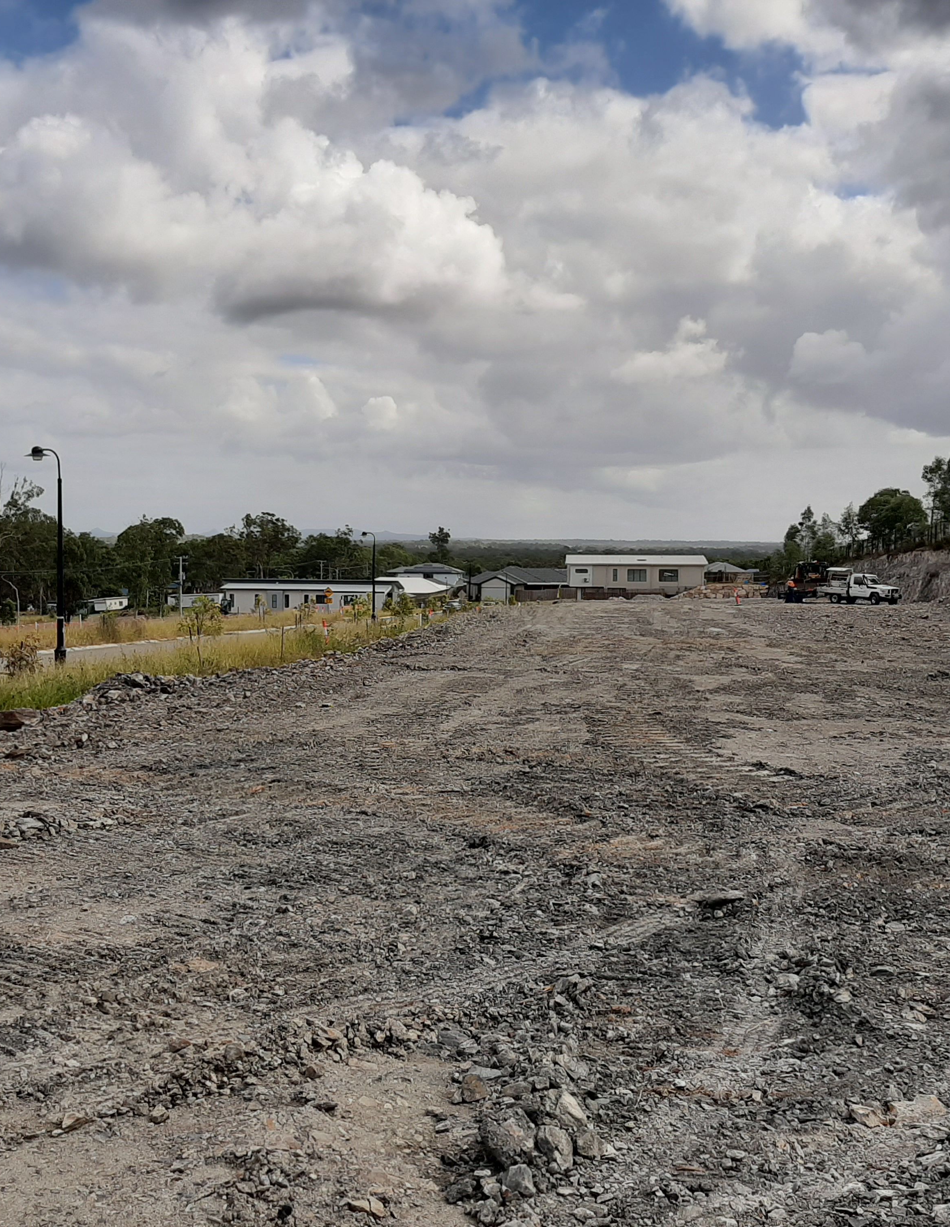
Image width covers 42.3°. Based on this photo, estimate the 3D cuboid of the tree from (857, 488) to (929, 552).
[{"bbox_3d":[32.110,-7.164,95.000,5.200,5.000,5.200,0,3,0],"label":"tree"}]

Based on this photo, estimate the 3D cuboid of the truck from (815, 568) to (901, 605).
[{"bbox_3d":[24.283,-1.744,78.000,1.850,2.250,5.200,-2,4,-38],"label":"truck"}]

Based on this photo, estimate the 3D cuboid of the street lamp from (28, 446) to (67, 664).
[{"bbox_3d":[-10.704,-1.447,30.700,1.000,5.400,0.600,1,3,5],"label":"street lamp"}]

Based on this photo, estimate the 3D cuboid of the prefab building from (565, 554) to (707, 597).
[{"bbox_3d":[17.878,-4.385,138.000,15.400,4.300,8.000,1,3,5],"label":"prefab building"}]

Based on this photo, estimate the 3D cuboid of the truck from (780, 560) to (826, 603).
[{"bbox_3d":[23.002,-2.210,85.500,4.000,2.850,2.500,2,3,17],"label":"truck"}]

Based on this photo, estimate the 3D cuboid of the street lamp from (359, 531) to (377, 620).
[{"bbox_3d":[-6.514,-2.286,75.000,1.000,5.400,0.600,1,3,5],"label":"street lamp"}]

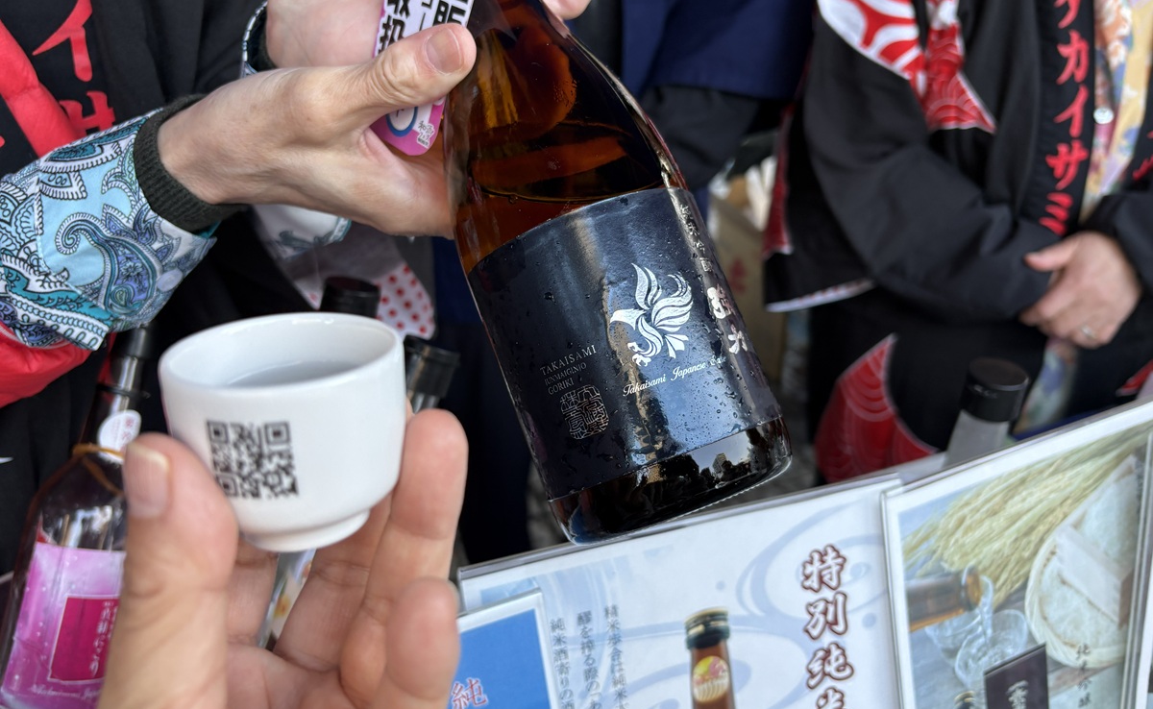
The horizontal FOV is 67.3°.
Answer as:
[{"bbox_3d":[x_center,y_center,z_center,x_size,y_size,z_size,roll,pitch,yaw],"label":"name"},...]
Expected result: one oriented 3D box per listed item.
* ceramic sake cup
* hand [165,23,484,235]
[{"bbox_3d":[-0.068,0.019,0.209,0.054,0.045,0.054,0,21,0],"label":"ceramic sake cup"},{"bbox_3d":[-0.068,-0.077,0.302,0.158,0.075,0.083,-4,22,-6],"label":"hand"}]

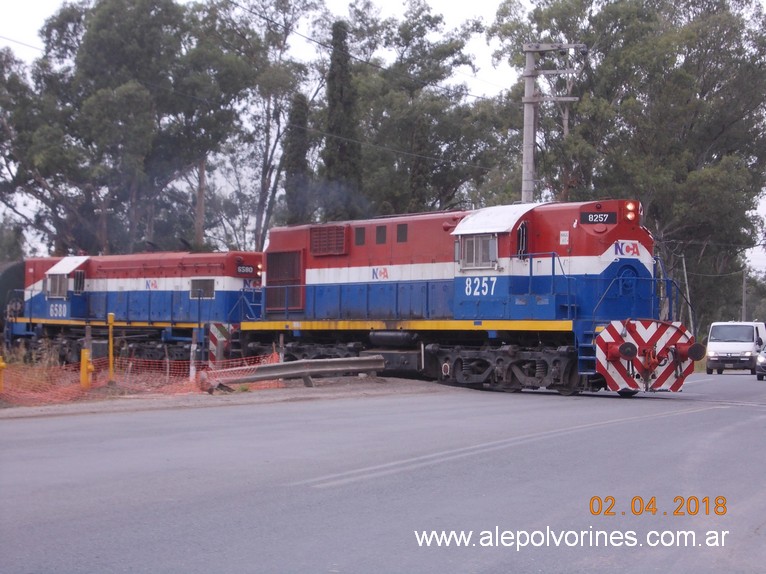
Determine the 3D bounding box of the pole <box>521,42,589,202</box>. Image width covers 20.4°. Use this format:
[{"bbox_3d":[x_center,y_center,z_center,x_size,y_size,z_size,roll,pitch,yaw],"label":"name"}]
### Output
[{"bbox_3d":[5.785,-2.687,72.700,2.250,11.400,0.480,1,-1,17],"label":"pole"}]

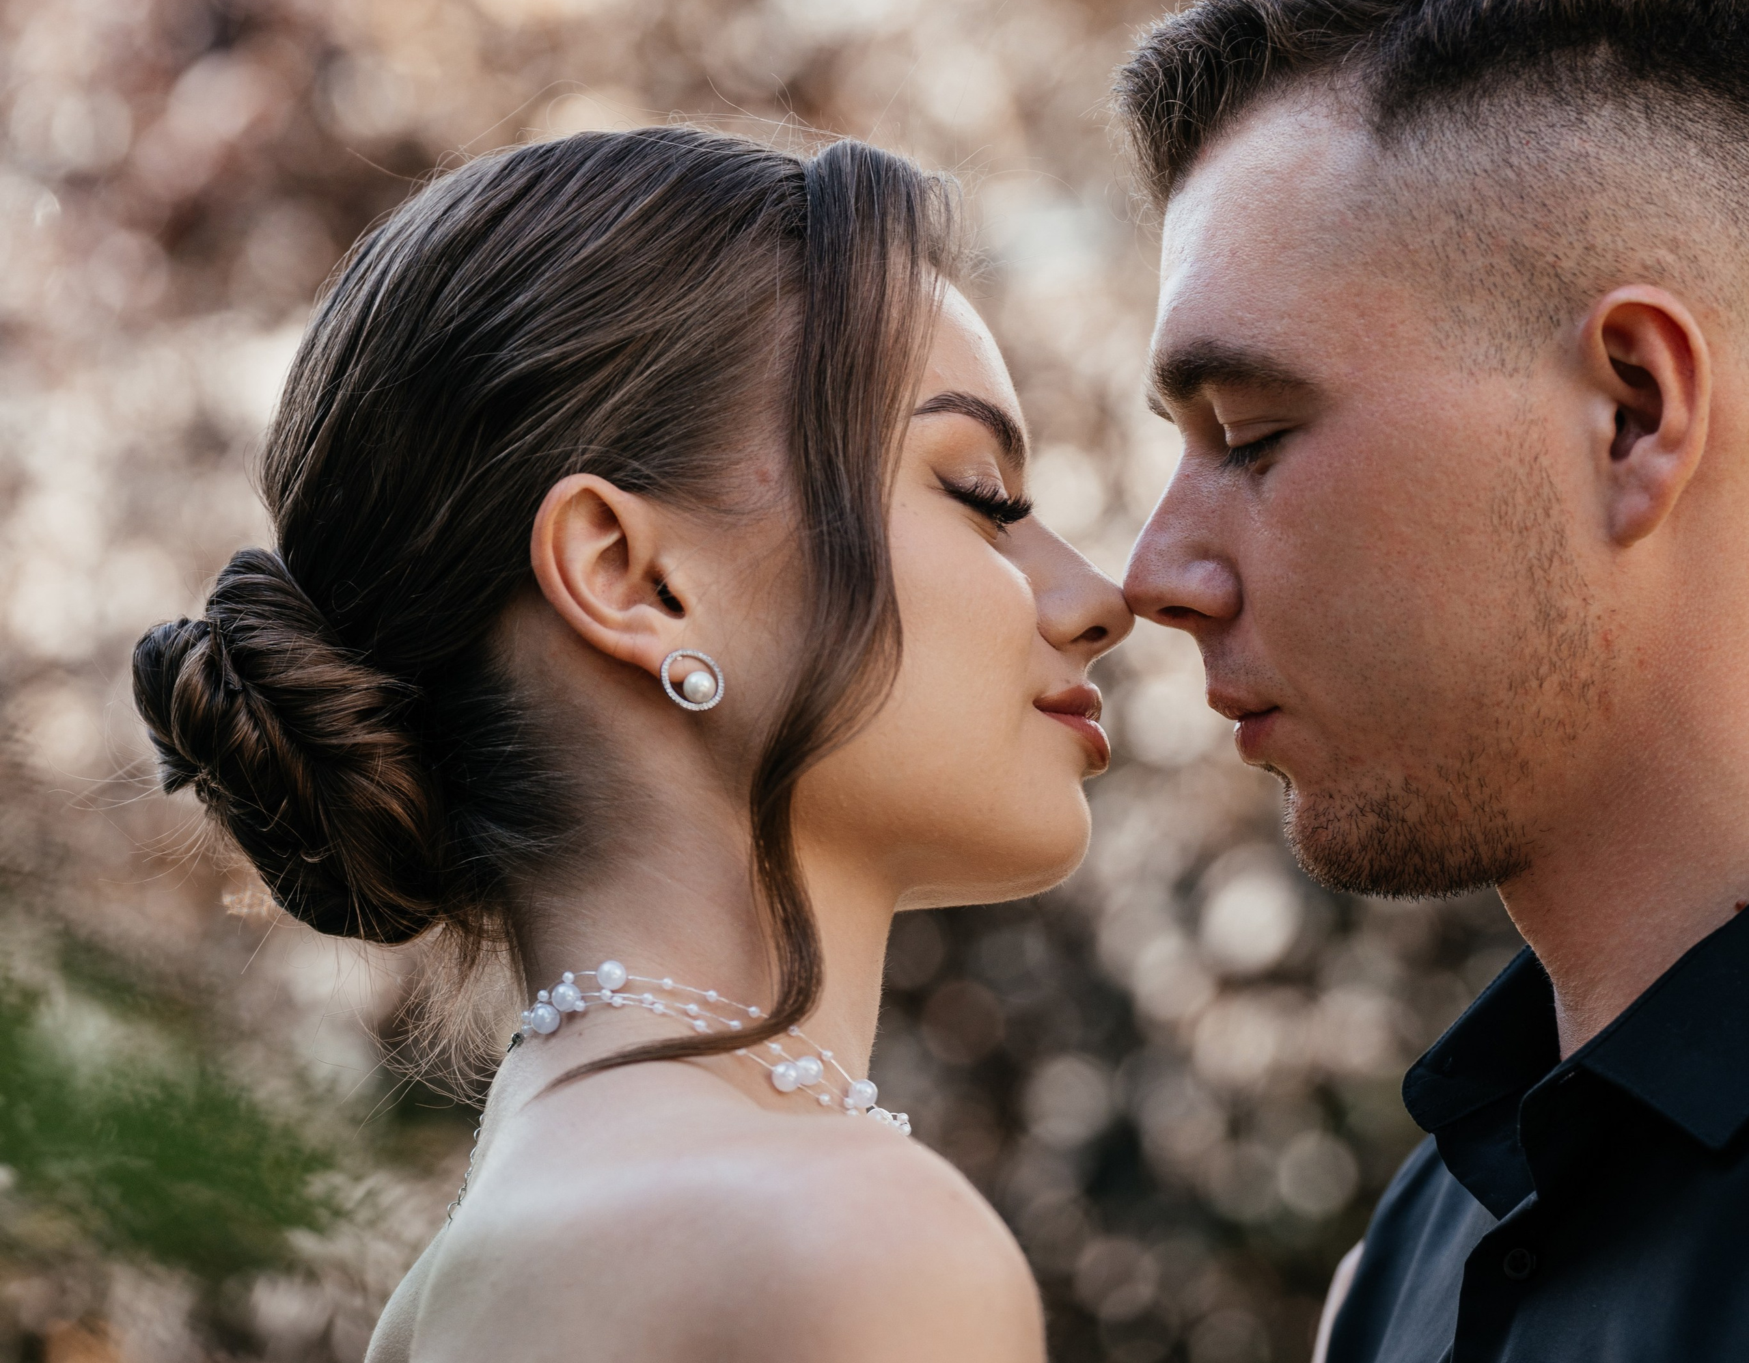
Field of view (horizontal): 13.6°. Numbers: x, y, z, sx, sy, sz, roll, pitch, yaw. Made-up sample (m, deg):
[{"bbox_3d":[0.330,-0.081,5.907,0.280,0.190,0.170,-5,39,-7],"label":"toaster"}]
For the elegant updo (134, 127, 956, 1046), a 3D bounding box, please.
[{"bbox_3d":[-0.084,-0.024,1.970,0.230,0.240,0.168,-6,1,-13],"label":"elegant updo"}]

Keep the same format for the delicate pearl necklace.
[{"bbox_3d":[-0.051,0.108,1.970,0.137,0.070,0.122,0,0,-25],"label":"delicate pearl necklace"}]

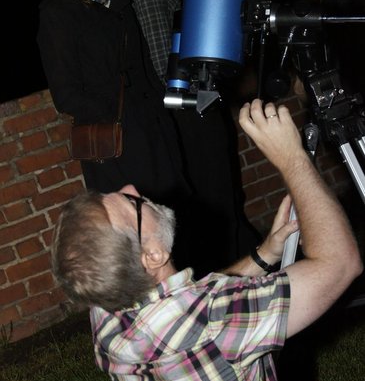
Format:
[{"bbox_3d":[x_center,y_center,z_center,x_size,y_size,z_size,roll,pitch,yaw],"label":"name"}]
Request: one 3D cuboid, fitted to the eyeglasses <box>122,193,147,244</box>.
[{"bbox_3d":[-0.099,0.077,1.420,0.045,0.145,0.140,0,-2,-35],"label":"eyeglasses"}]

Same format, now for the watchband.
[{"bbox_3d":[0.173,0.148,1.700,0.022,0.058,0.066,-36,0,16],"label":"watchband"}]

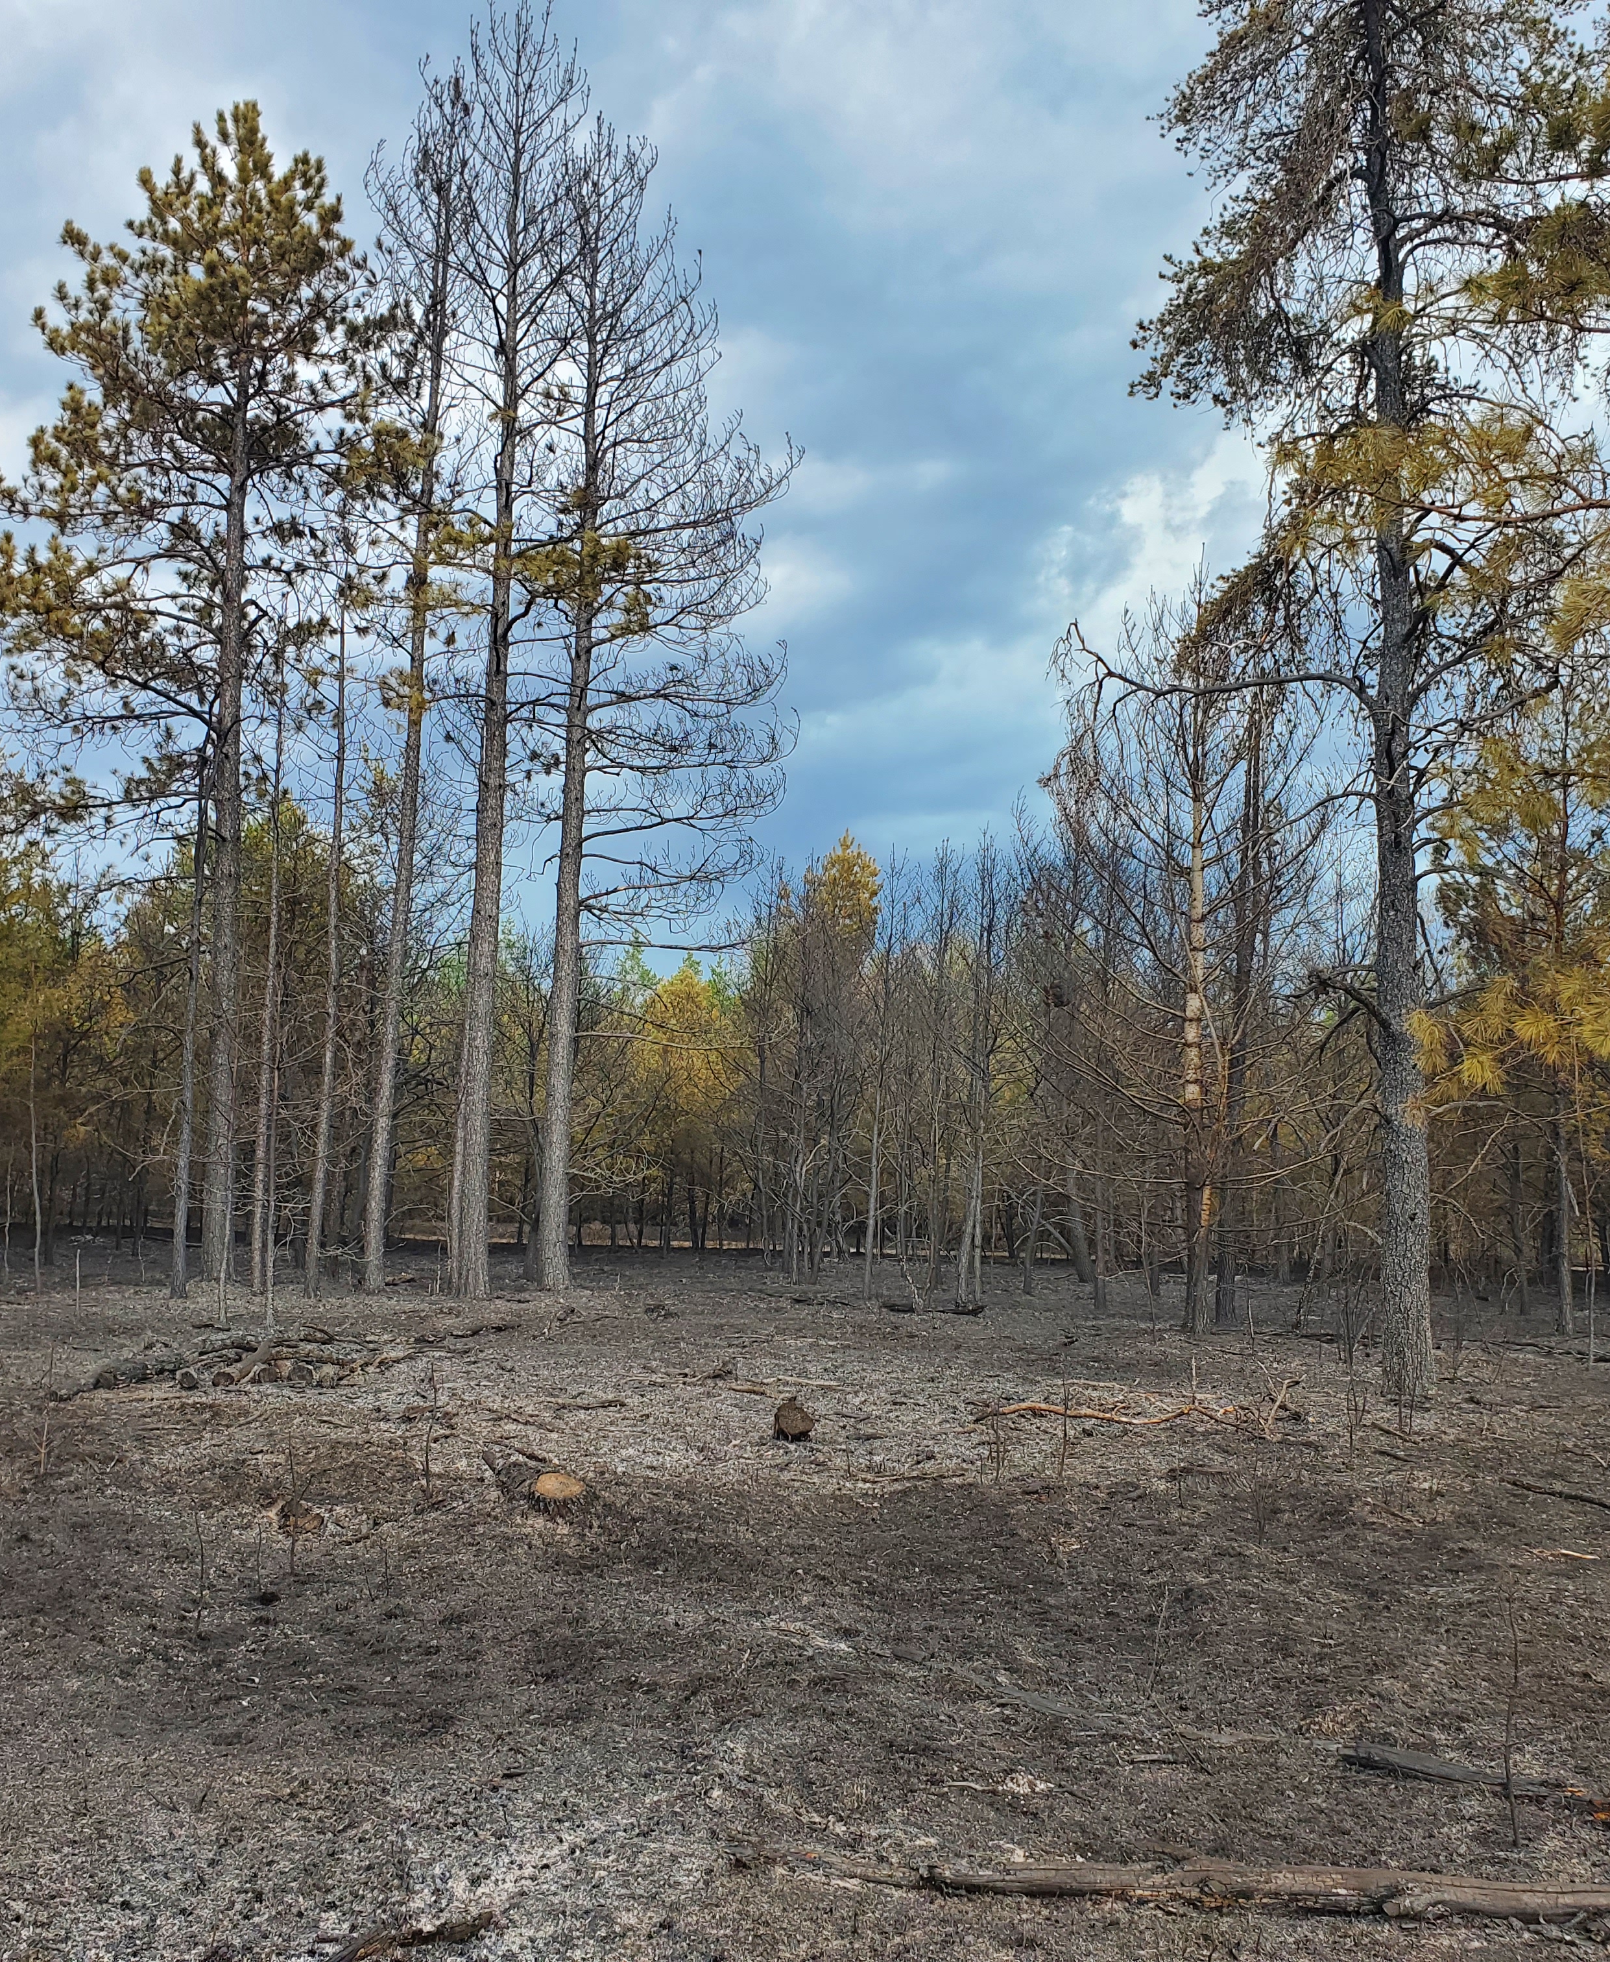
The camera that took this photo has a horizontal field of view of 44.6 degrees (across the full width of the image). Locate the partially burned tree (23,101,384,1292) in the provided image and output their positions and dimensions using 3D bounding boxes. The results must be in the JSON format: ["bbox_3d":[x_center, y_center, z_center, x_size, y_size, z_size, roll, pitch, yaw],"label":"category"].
[{"bbox_3d":[-8.356,-4.501,28.978,5.382,17.936,5.382,3,-7,-16],"label":"partially burned tree"}]

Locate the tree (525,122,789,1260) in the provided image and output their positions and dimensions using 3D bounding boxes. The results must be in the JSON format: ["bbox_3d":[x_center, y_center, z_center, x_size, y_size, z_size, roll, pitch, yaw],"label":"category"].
[{"bbox_3d":[-2.420,-4.493,29.479,4.015,17.959,4.015,2,-6,-7],"label":"tree"}]

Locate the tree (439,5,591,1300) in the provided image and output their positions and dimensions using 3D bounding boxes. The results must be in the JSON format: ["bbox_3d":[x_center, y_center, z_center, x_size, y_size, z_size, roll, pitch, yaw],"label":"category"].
[{"bbox_3d":[-4.037,-5.103,28.341,2.460,19.098,2.572,2,-6,-9],"label":"tree"}]

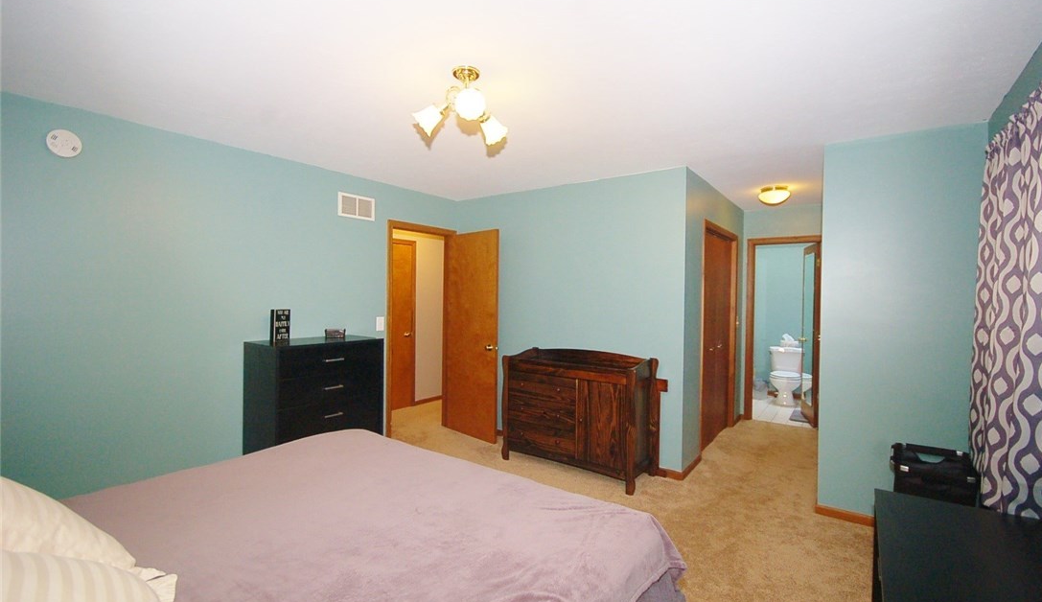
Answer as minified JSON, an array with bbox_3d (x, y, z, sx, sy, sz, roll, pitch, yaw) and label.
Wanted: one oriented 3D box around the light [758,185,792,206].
[{"bbox_3d":[2.337,-0.965,3.988,0.285,0.145,0.285,1,1,38],"label":"light"}]

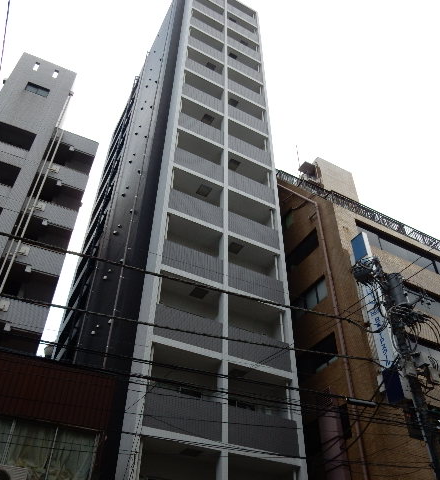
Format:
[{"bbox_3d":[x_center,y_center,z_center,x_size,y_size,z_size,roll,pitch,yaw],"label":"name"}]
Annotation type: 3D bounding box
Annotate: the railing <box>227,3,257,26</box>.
[{"bbox_3d":[1.699,-17.302,35.730,2.582,1.216,0.200,20,-46,-20],"label":"railing"}]

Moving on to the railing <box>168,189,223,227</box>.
[{"bbox_3d":[-0.993,-1.279,19.379,2.508,1.216,0.200,20,-46,-20],"label":"railing"}]

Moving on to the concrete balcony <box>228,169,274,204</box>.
[{"bbox_3d":[1.476,-2.470,22.504,2.593,1.200,0.250,20,-46,-20],"label":"concrete balcony"}]

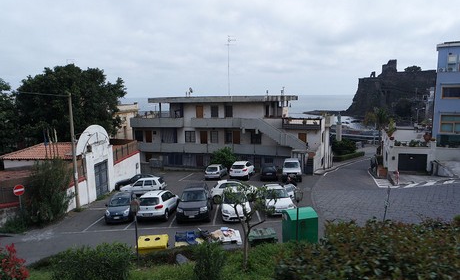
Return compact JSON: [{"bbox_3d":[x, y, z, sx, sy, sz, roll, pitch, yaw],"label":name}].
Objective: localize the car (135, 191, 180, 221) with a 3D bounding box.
[{"bbox_3d":[-4.672,4.101,20.254,1.810,1.680,4.430,-2,3,3],"label":"car"}]

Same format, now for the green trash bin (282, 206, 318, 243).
[{"bbox_3d":[3.345,4.323,14.749,1.400,1.850,1.000,-3,8,-17],"label":"green trash bin"}]

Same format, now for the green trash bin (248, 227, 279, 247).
[{"bbox_3d":[1.492,4.784,13.749,1.250,1.270,0.970,-1,8,-4],"label":"green trash bin"}]

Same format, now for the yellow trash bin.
[{"bbox_3d":[-3.217,4.741,12.905,1.220,1.250,0.950,-2,3,-3],"label":"yellow trash bin"}]

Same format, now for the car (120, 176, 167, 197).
[{"bbox_3d":[-7.456,4.028,26.607,3.785,1.423,1.577,-3,3,-8],"label":"car"}]

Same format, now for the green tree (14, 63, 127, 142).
[{"bbox_3d":[-17.030,-1.844,33.028,12.000,11.600,11.000,-1,8,0],"label":"green tree"}]

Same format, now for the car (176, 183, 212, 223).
[{"bbox_3d":[-2.172,3.997,19.738,1.910,1.740,4.500,-2,3,0],"label":"car"}]

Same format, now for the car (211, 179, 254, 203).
[{"bbox_3d":[0.397,3.852,23.453,3.800,1.460,1.720,-3,3,-6],"label":"car"}]

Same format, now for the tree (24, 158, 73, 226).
[{"bbox_3d":[-10.655,3.098,18.688,2.700,3.700,2.600,-1,8,0],"label":"tree"}]

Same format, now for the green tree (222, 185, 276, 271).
[{"bbox_3d":[0.655,3.125,10.653,1.800,3.064,1.750,-1,8,0],"label":"green tree"}]

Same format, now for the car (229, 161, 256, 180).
[{"bbox_3d":[1.467,3.221,33.350,1.820,1.660,4.410,-1,3,17],"label":"car"}]

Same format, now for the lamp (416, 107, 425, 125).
[{"bbox_3d":[59.065,-5.736,95.000,2.400,8.500,0.400,-1,8,0],"label":"lamp"}]

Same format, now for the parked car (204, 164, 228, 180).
[{"bbox_3d":[-1.200,3.313,32.731,1.620,1.400,3.700,1,8,14],"label":"parked car"}]

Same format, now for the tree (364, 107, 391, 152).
[{"bbox_3d":[20.695,-0.478,43.396,3.700,6.700,3.700,-1,8,0],"label":"tree"}]

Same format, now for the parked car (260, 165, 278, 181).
[{"bbox_3d":[3.954,3.296,31.979,1.659,1.447,3.801,-2,3,5],"label":"parked car"}]

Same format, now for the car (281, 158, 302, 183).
[{"bbox_3d":[6.466,3.022,31.414,1.780,1.900,4.200,1,8,12],"label":"car"}]

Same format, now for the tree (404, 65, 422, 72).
[{"bbox_3d":[131.756,-50.477,220.000,12.000,6.500,11.000,-1,8,0],"label":"tree"}]

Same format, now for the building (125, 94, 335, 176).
[{"bbox_3d":[0.235,-0.997,38.837,23.000,8.700,9.500,1,8,11],"label":"building"}]

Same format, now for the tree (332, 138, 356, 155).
[{"bbox_3d":[16.026,1.612,42.669,3.600,2.900,3.200,-1,8,0],"label":"tree"}]

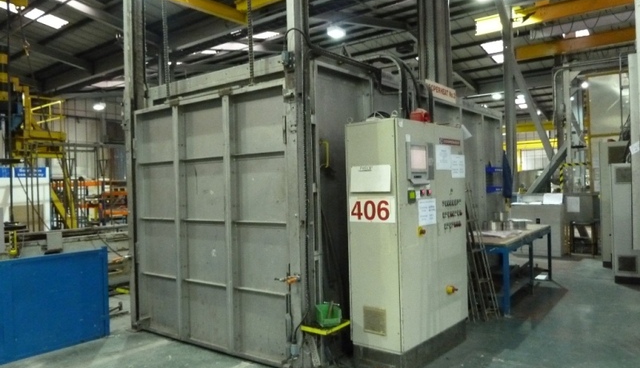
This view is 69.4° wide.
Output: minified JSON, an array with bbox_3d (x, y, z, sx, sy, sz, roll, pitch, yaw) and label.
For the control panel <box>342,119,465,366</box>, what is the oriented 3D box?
[{"bbox_3d":[0.822,0.457,4.145,0.473,1.922,1.188,-1,0,42],"label":"control panel"}]

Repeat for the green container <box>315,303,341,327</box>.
[{"bbox_3d":[0.062,1.099,3.889,0.180,0.130,0.210,-2,0,-18],"label":"green container"}]

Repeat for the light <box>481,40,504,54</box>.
[{"bbox_3d":[7.906,-6.202,21.000,1.150,0.060,1.100,-1,-12,42],"label":"light"}]

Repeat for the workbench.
[{"bbox_3d":[2.453,1.048,6.186,0.720,0.810,2.260,-1,0,38],"label":"workbench"}]

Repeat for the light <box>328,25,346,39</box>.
[{"bbox_3d":[0.485,-4.502,13.600,0.500,0.340,0.500,-2,0,0],"label":"light"}]

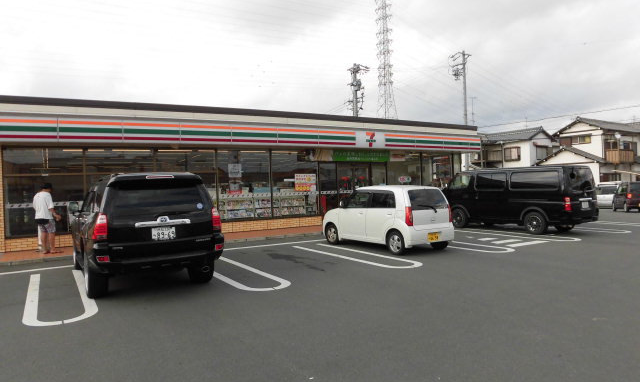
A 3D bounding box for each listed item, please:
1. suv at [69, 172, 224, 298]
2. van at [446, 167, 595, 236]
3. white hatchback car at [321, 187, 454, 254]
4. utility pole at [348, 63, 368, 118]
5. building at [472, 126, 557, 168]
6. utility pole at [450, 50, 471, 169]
[{"bbox_3d":[-3.263,0.640,7.967,1.870,1.790,4.720,-2,1,-31],"label":"suv"},{"bbox_3d":[6.078,0.217,14.224,1.700,1.970,4.700,-2,1,-37],"label":"van"},{"bbox_3d":[1.441,0.618,10.874,1.475,1.500,3.400,-2,1,-33],"label":"white hatchback car"},{"bbox_3d":[2.910,-4.192,33.130,1.800,10.600,1.000,-2,1,-31],"label":"utility pole"},{"bbox_3d":[21.404,-3.155,50.340,4.900,7.090,8.600,-2,1,-31],"label":"building"},{"bbox_3d":[12.063,-5.441,37.274,0.900,12.470,1.900,-2,1,-31],"label":"utility pole"}]

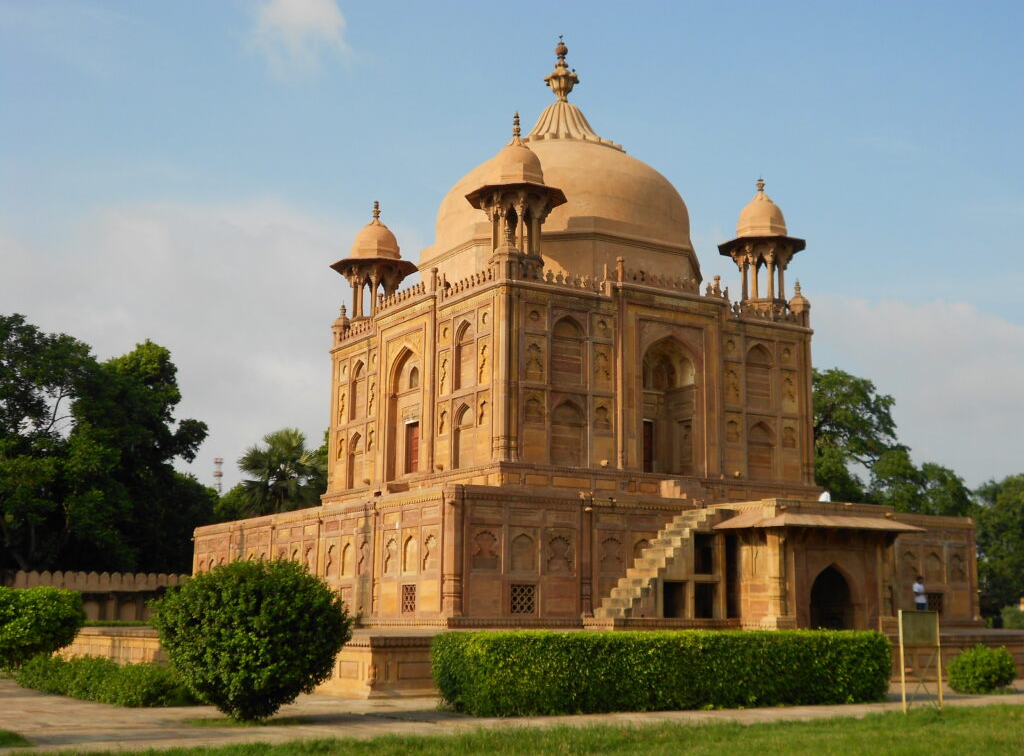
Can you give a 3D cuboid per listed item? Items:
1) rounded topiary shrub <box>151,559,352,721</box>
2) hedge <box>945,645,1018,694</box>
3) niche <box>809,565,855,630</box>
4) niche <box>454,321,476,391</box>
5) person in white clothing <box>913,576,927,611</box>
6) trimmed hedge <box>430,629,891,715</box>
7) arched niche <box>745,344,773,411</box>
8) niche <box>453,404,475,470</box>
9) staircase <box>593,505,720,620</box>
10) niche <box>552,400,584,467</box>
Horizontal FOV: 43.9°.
[{"bbox_3d":[-4.192,4.206,20.747,3.100,2.580,3.100,2,-11,-11],"label":"rounded topiary shrub"},{"bbox_3d":[10.805,6.651,29.404,1.520,1.140,1.450,-3,-11,19],"label":"hedge"},{"bbox_3d":[8.629,6.010,34.831,1.600,1.930,0.500,7,-12,-31],"label":"niche"},{"bbox_3d":[-1.396,-0.753,40.783,0.280,2.250,1.320,7,-12,-31],"label":"niche"},{"bbox_3d":[12.296,6.844,38.283,0.360,1.690,0.480,-5,-12,28],"label":"person in white clothing"},{"bbox_3d":[3.130,5.524,24.143,9.550,1.350,1.800,7,-12,-31],"label":"trimmed hedge"},{"bbox_3d":[8.182,-0.010,42.472,1.244,2.219,0.280,7,-12,-31],"label":"arched niche"},{"bbox_3d":[-1.424,1.830,40.318,0.280,2.100,1.330,7,-12,-31],"label":"niche"},{"bbox_3d":[3.931,4.846,33.740,3.375,3.075,1.281,7,-12,-31],"label":"staircase"},{"bbox_3d":[1.655,1.726,39.535,1.240,2.090,0.280,7,-12,-31],"label":"niche"}]

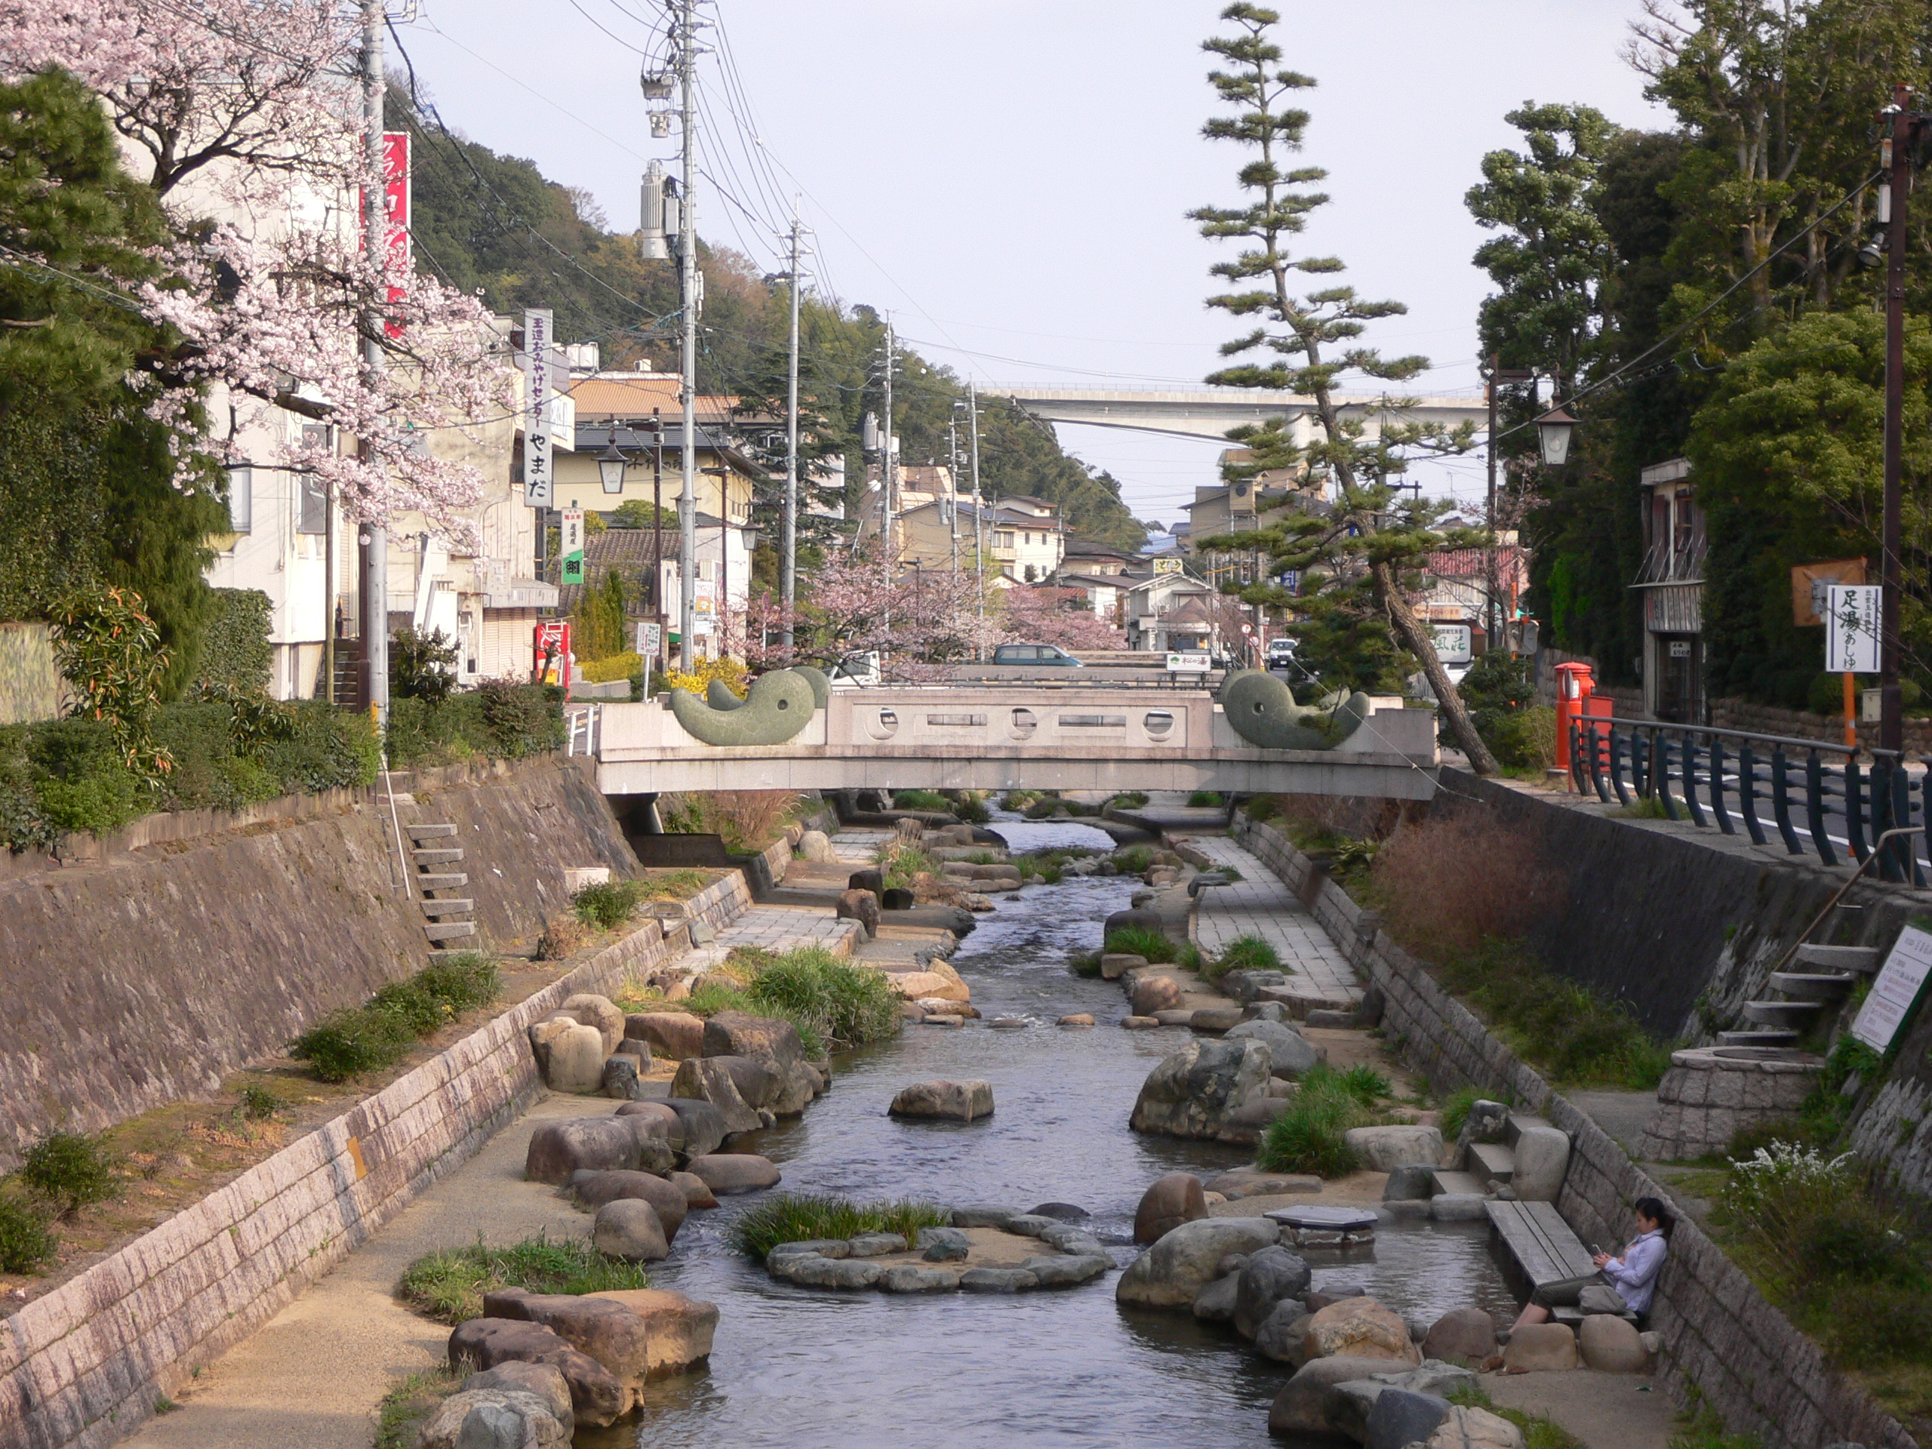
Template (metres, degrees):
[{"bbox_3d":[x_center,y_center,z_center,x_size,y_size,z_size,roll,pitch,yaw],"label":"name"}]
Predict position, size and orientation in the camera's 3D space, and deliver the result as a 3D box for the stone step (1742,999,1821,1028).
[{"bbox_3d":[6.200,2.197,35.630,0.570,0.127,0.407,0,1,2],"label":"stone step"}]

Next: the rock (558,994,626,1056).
[{"bbox_3d":[-4.143,3.357,52.000,0.740,0.700,0.680,0,1,0],"label":"rock"}]

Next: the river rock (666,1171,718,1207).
[{"bbox_3d":[-2.315,3.913,39.400,0.460,0.320,0.460,0,1,1],"label":"river rock"}]

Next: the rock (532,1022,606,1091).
[{"bbox_3d":[-3.978,3.300,46.800,0.740,0.710,0.640,0,1,1],"label":"rock"}]

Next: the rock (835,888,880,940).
[{"bbox_3d":[-1.630,2.861,70.800,0.680,0.770,0.620,0,1,1],"label":"rock"}]

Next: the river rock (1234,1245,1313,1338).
[{"bbox_3d":[2.102,3.869,32.000,0.540,0.640,0.580,0,1,1],"label":"river rock"}]

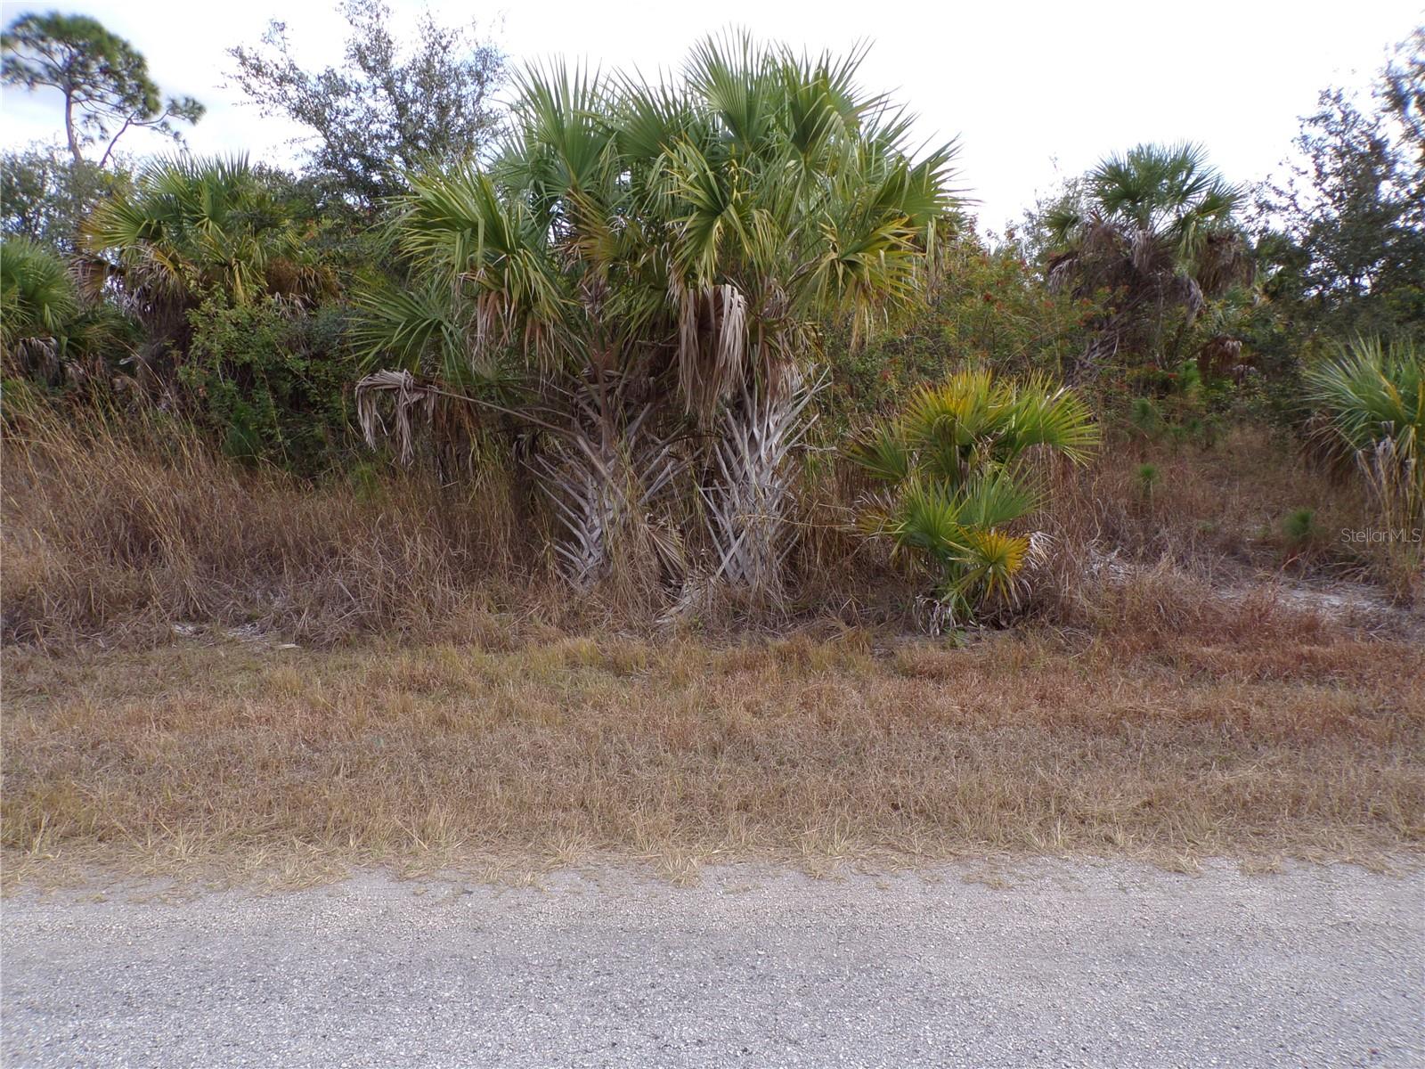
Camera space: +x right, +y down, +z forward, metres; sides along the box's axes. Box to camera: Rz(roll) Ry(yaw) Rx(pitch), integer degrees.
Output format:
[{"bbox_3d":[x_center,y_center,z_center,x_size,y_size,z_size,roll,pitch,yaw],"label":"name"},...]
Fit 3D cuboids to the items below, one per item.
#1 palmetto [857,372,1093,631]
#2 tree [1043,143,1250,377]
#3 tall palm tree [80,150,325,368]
[{"bbox_3d":[2.151,-0.305,8.214,1.900,2.060,1.700,0,6,0],"label":"palmetto"},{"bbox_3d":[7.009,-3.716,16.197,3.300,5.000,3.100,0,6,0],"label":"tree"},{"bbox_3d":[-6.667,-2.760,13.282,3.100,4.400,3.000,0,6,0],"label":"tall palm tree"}]

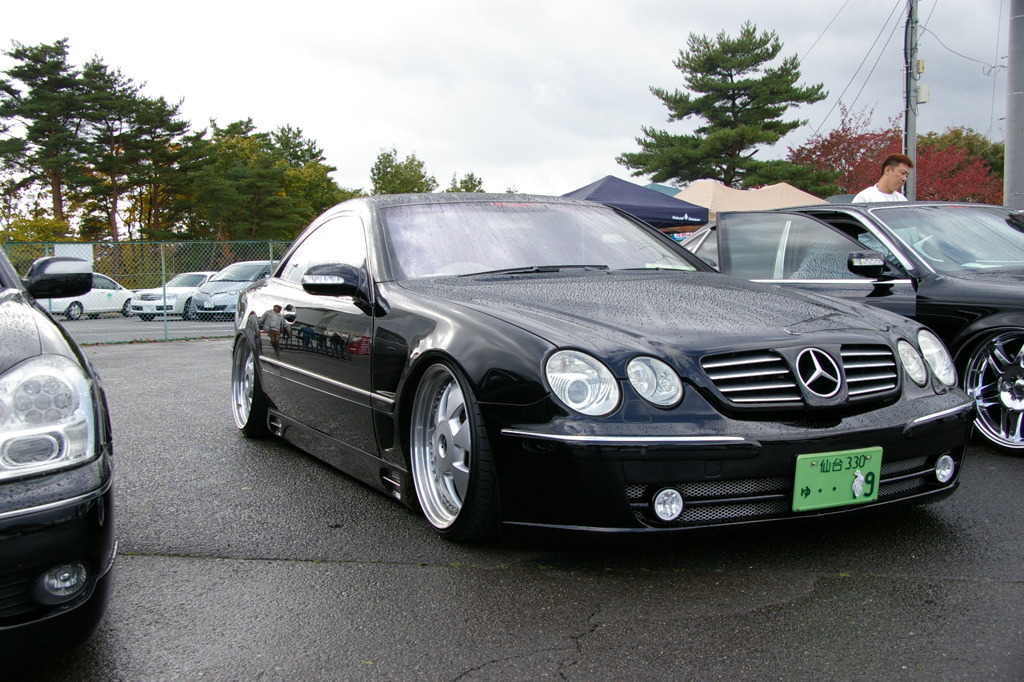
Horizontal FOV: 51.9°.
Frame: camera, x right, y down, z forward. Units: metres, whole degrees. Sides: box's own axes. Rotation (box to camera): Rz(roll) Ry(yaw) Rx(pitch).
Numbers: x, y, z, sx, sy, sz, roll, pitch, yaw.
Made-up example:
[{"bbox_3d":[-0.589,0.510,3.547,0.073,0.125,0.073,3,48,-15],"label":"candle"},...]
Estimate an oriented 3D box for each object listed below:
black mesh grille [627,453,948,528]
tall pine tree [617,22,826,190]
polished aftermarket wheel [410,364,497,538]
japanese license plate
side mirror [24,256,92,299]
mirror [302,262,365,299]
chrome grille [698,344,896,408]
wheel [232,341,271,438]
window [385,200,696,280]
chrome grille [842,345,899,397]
[{"bbox_3d":[0.909,0.426,3.136,1.240,0.145,0.200,-2,3,-27],"label":"black mesh grille"},{"bbox_3d":[7.256,-5.961,36.243,6.795,9.752,6.455,-1,3,0],"label":"tall pine tree"},{"bbox_3d":[-0.131,0.347,3.505,0.250,0.635,0.635,1,2,-27],"label":"polished aftermarket wheel"},{"bbox_3d":[0.949,0.399,3.055,0.330,0.165,0.020,-2,8,-27],"label":"japanese license plate"},{"bbox_3d":[-1.507,-0.211,3.500,0.200,0.140,0.115,-2,3,-29],"label":"side mirror"},{"bbox_3d":[-0.716,-0.237,4.182,0.220,0.142,0.130,-2,3,-27],"label":"mirror"},{"bbox_3d":[0.898,0.101,3.134,0.775,0.175,0.130,-2,3,-27],"label":"chrome grille"},{"bbox_3d":[-1.433,0.237,6.077,0.250,0.635,0.635,1,2,-27],"label":"wheel"},{"bbox_3d":[0.138,-0.430,4.603,1.400,0.130,0.750,-2,33,-27],"label":"window"},{"bbox_3d":[1.109,0.084,3.251,0.290,0.150,0.100,-2,3,-27],"label":"chrome grille"}]

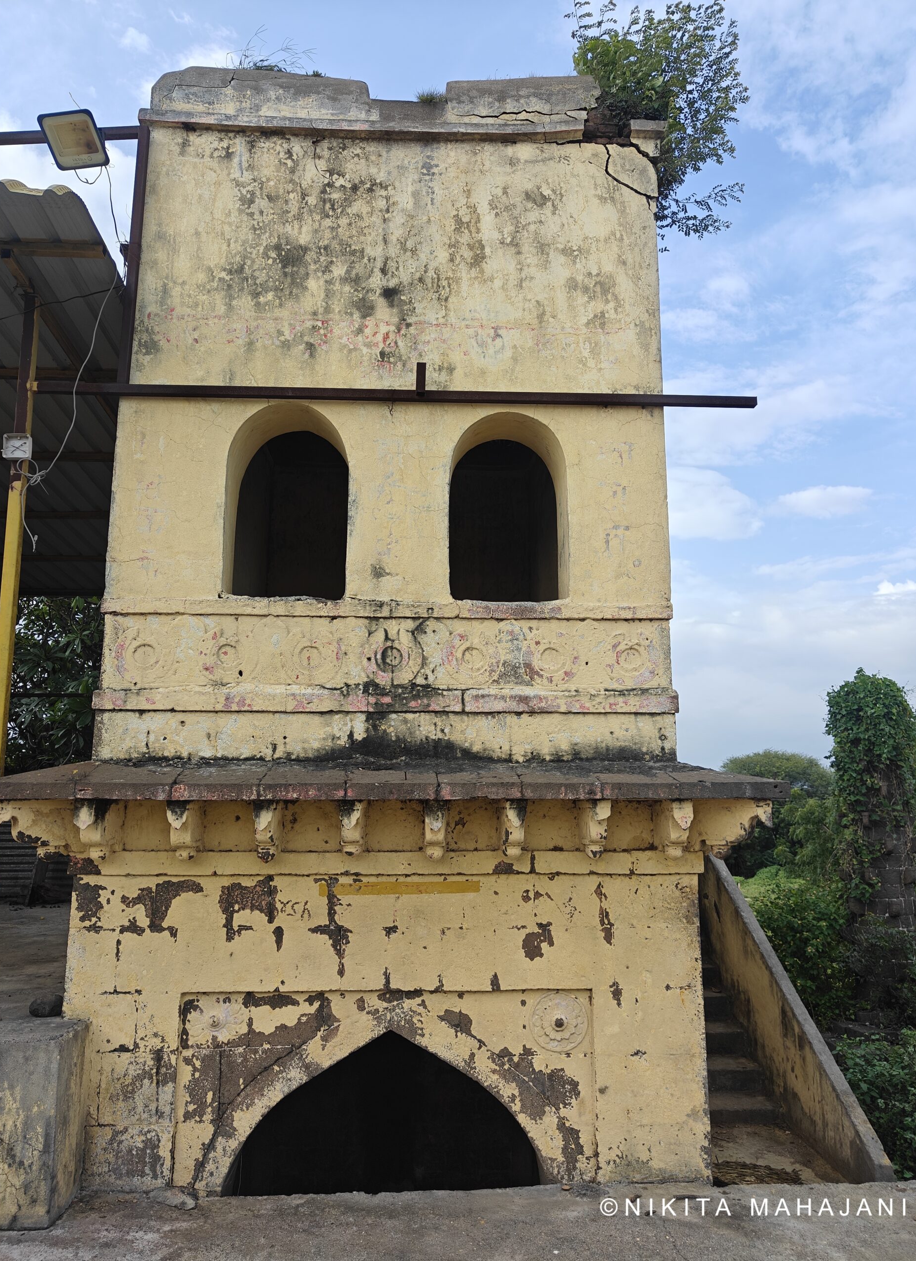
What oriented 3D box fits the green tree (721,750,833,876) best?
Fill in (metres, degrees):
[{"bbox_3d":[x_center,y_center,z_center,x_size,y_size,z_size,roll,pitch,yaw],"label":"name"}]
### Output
[{"bbox_3d":[9.287,5.670,25.415,4.200,4.400,4.000,0,-9,0],"label":"green tree"}]

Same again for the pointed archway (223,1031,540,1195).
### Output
[{"bbox_3d":[-0.338,2.163,4.013,1.387,0.677,0.250,0,-9,-2],"label":"pointed archway"}]

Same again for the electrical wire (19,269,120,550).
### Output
[{"bbox_3d":[-1.963,-1.131,4.387,0.422,1.500,0.150,0,-9,-2],"label":"electrical wire"}]

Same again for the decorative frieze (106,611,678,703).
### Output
[{"bbox_3d":[-0.338,0.142,4.357,2.818,0.452,0.120,0,-9,-2],"label":"decorative frieze"}]

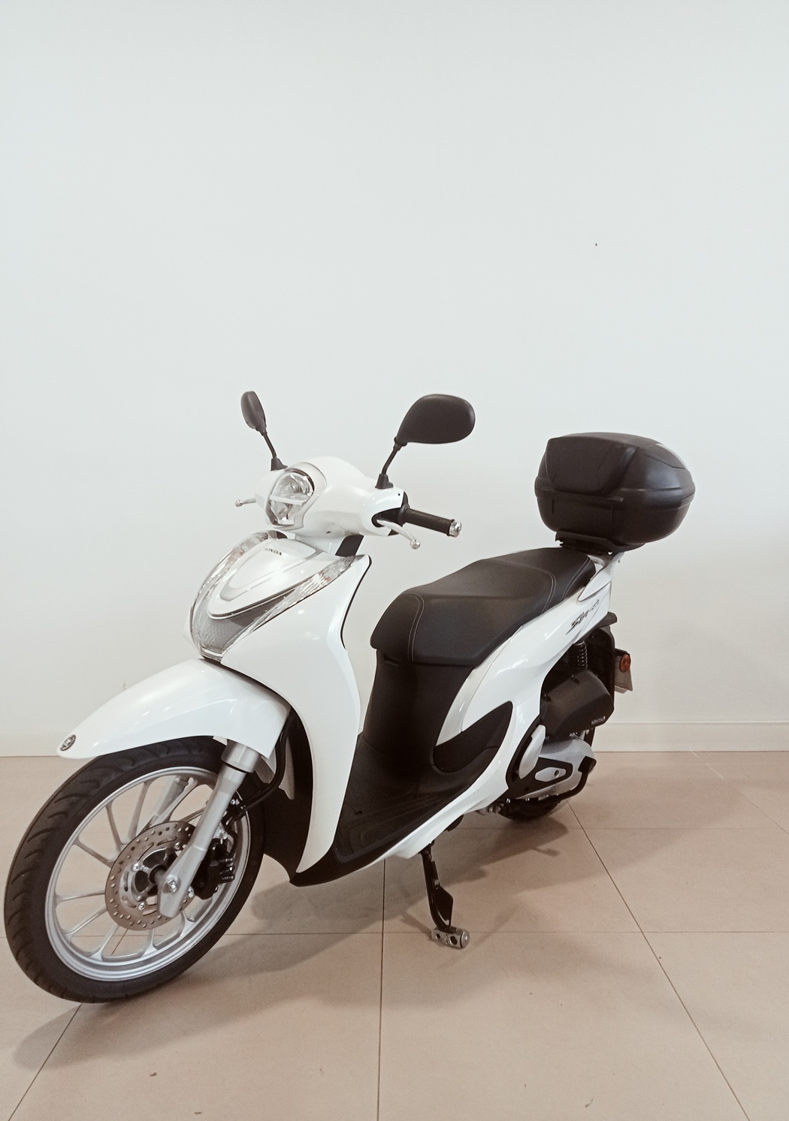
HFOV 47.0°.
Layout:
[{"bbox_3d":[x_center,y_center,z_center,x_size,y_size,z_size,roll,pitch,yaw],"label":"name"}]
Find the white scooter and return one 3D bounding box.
[{"bbox_3d":[0.111,0.219,2.168,0.710,1.210,2.005,4,6,44],"label":"white scooter"}]

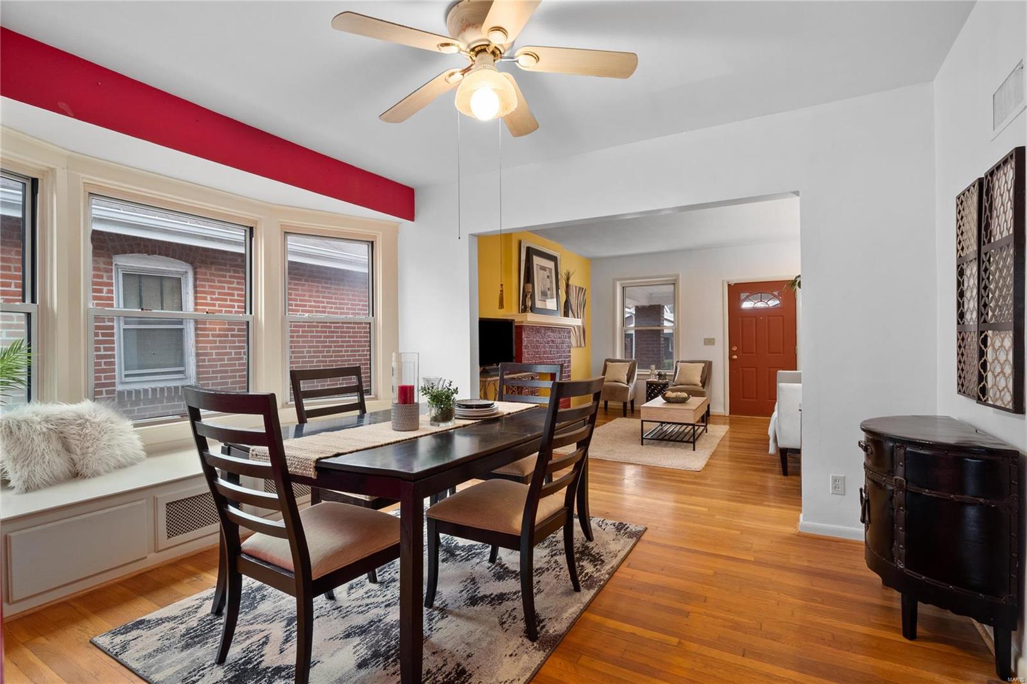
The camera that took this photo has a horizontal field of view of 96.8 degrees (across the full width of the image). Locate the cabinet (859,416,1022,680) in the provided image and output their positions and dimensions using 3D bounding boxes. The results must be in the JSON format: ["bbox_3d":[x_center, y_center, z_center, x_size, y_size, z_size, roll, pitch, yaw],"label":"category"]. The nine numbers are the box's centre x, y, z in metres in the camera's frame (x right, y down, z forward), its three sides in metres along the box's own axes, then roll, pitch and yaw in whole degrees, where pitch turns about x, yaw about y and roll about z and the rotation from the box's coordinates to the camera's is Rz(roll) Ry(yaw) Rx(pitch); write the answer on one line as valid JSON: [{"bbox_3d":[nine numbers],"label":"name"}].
[{"bbox_3d":[1.708,0.767,1.944,0.400,0.814,0.830,0,0,31],"label":"cabinet"}]

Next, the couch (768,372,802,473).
[{"bbox_3d":[3.152,0.757,4.559,0.840,0.810,1.950,0,0,31],"label":"couch"}]

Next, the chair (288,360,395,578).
[{"bbox_3d":[-0.837,0.671,2.588,0.660,1.030,0.500,0,0,29],"label":"chair"}]

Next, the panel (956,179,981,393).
[{"bbox_3d":[1.993,-0.212,1.985,0.029,0.917,0.297,0,0,32],"label":"panel"}]

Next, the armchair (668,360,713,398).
[{"bbox_3d":[2.698,0.731,6.952,0.580,0.880,0.680,0,0,30],"label":"armchair"}]

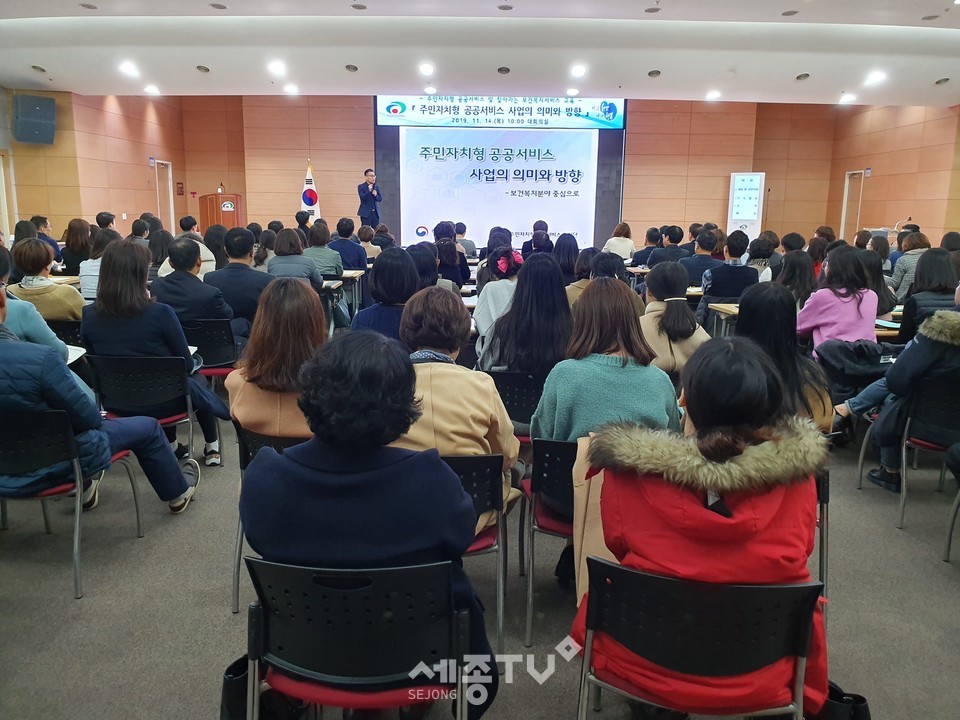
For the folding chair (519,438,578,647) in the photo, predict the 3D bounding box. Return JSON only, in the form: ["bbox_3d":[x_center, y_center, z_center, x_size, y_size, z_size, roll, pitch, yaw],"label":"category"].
[{"bbox_3d":[0.407,0.577,2.662,0.480,0.760,0.530,1,13,0],"label":"folding chair"}]

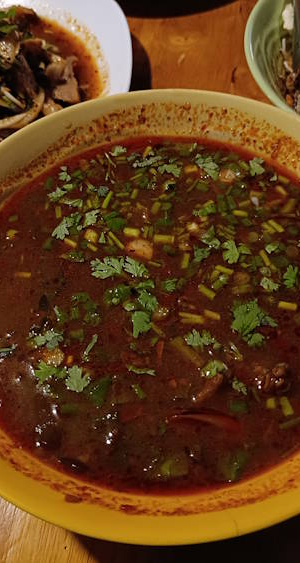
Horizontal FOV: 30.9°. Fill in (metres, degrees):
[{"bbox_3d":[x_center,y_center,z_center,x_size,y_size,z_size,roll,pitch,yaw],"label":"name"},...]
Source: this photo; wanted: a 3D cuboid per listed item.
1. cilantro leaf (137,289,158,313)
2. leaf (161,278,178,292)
[{"bbox_3d":[-0.001,0.009,0.257,0.007,0.004,0.015,-36,63,-18],"label":"cilantro leaf"},{"bbox_3d":[0.010,0.002,0.261,0.007,0.003,0.007,-3,58,1],"label":"leaf"}]

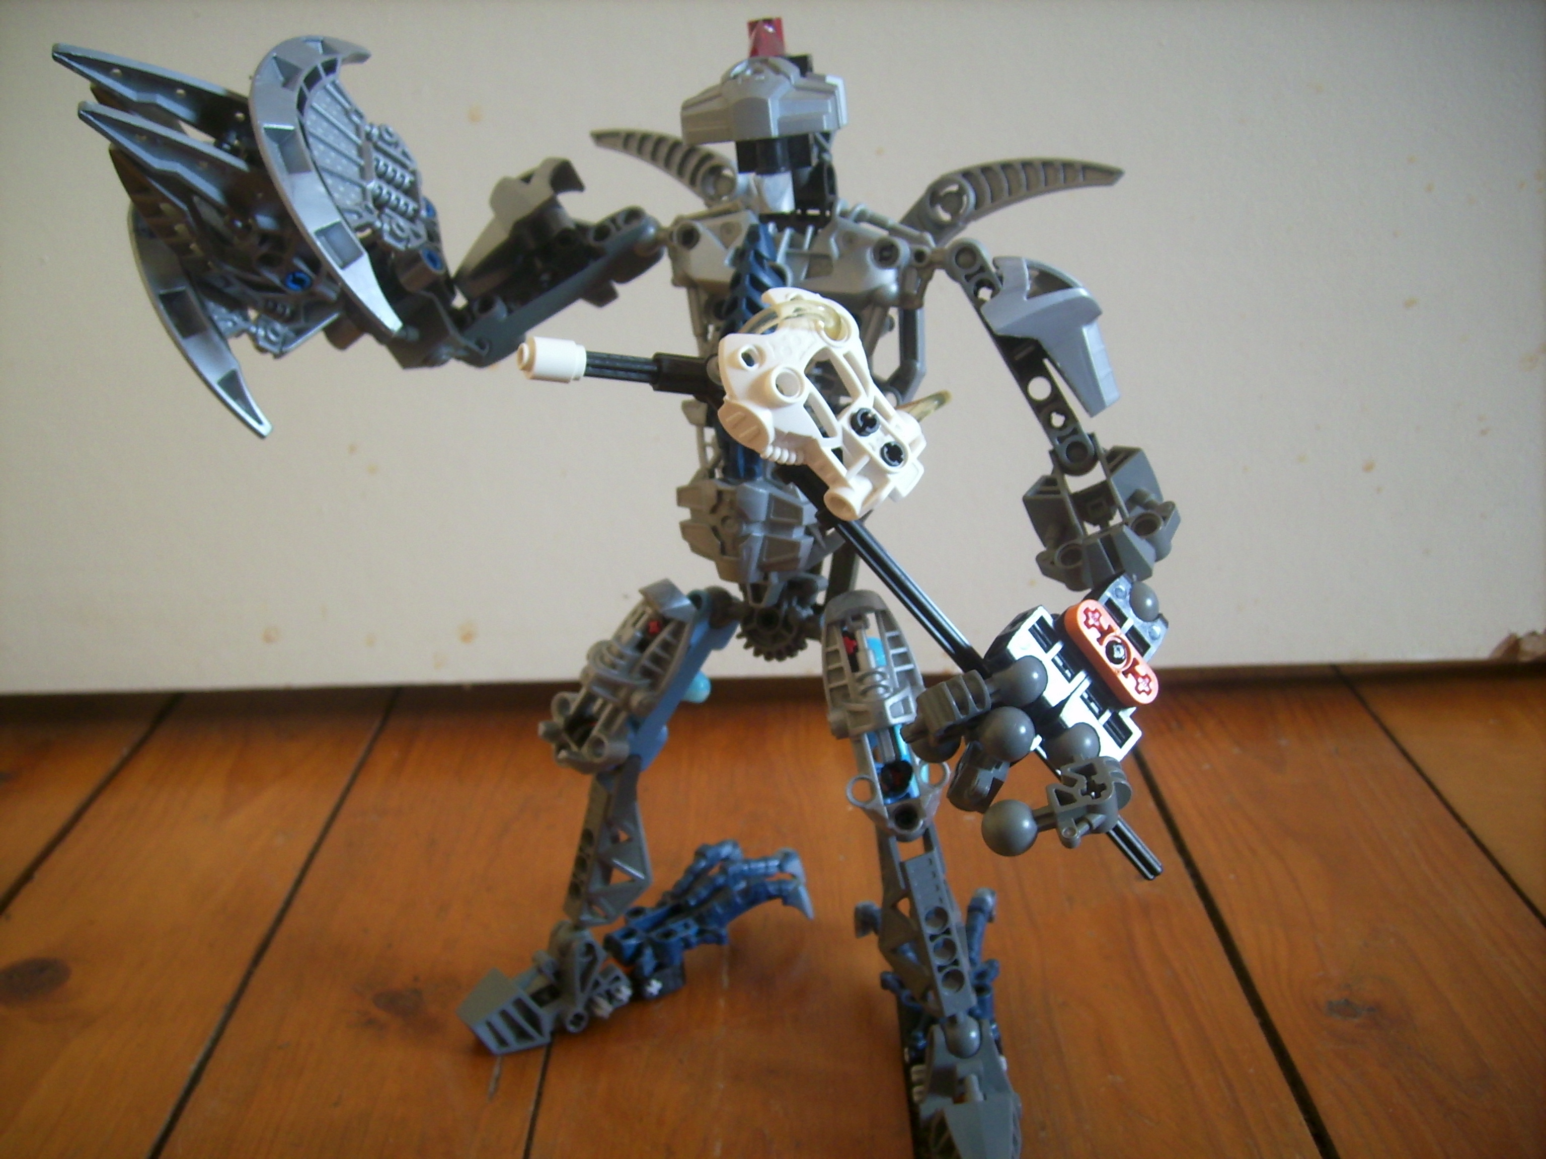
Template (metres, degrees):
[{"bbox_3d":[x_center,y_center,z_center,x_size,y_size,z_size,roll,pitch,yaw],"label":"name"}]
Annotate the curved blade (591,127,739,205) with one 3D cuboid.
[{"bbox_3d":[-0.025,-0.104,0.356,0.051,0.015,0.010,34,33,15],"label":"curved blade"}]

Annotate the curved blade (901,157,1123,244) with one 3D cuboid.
[{"bbox_3d":[0.052,-0.089,0.325,0.055,0.016,0.010,-15,15,25],"label":"curved blade"}]

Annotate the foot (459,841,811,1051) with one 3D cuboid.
[{"bbox_3d":[-0.038,0.103,0.411,0.105,0.032,0.033,-16,27,-32],"label":"foot"}]

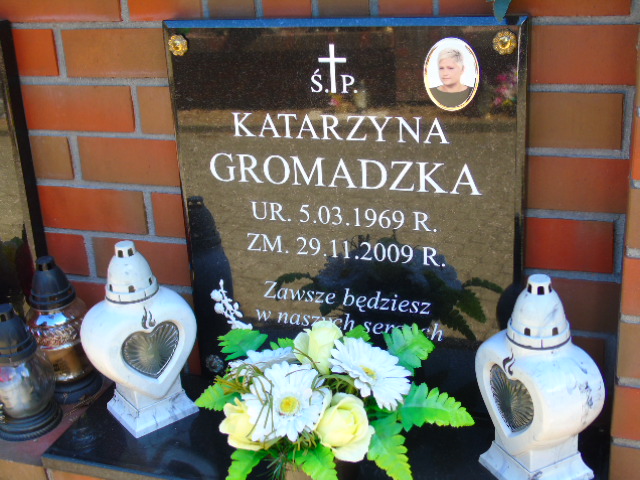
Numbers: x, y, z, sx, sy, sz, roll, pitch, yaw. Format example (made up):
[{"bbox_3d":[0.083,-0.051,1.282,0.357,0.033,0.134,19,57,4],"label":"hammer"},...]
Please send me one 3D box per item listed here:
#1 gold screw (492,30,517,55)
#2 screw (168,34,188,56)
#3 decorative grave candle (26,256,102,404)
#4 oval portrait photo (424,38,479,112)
[{"bbox_3d":[0.207,-0.222,0.956,0.028,0.028,0.011,5,21,20],"label":"gold screw"},{"bbox_3d":[-0.184,-0.251,1.101,0.028,0.028,0.011,5,21,20],"label":"screw"},{"bbox_3d":[-0.398,0.129,1.286,0.112,0.209,0.112,5,21,20],"label":"decorative grave candle"},{"bbox_3d":[0.153,-0.192,0.991,0.066,0.086,0.007,5,21,20],"label":"oval portrait photo"}]

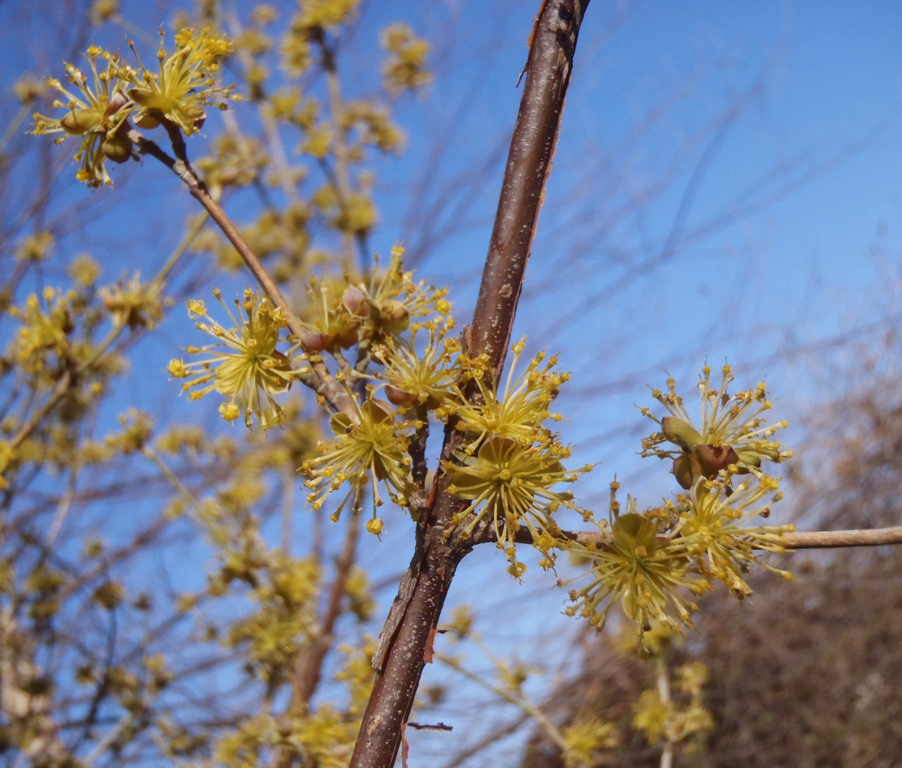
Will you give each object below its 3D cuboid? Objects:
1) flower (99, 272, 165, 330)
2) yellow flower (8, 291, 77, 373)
[{"bbox_3d":[-0.108,-0.028,0.600,0.022,0.020,0.022,-1,-8,6],"label":"flower"},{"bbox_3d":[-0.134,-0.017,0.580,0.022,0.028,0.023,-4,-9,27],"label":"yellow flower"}]

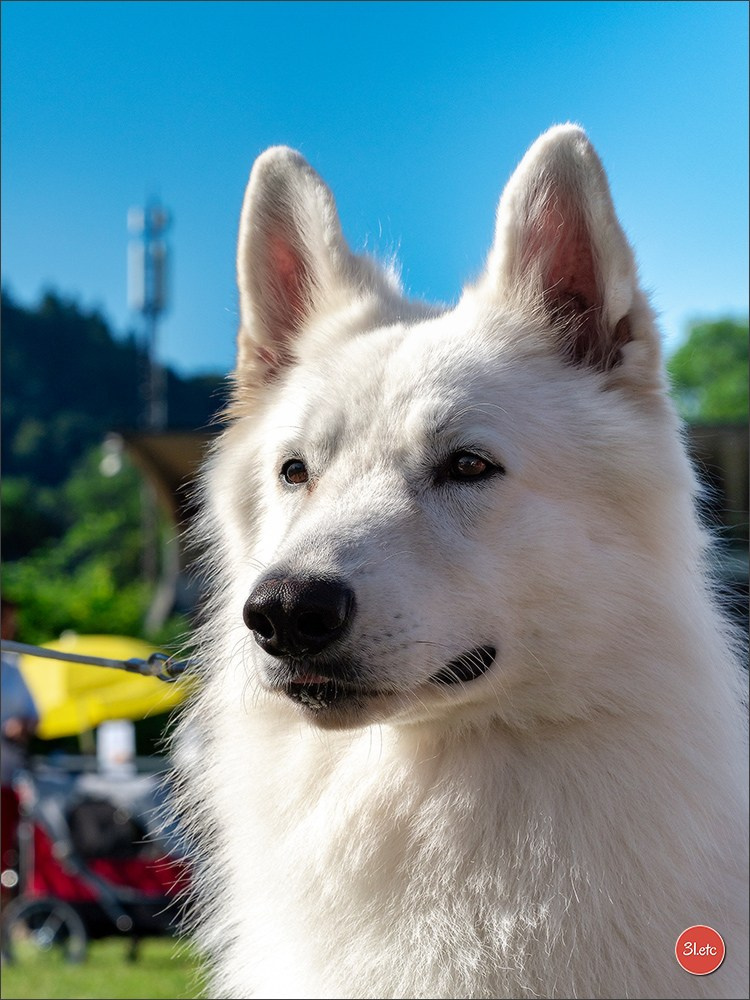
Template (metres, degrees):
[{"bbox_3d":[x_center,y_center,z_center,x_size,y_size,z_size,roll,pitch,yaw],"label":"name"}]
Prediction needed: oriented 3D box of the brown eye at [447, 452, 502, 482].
[{"bbox_3d":[0.042,-0.014,1.690,0.023,0.013,0.013,0,3,8],"label":"brown eye"}]

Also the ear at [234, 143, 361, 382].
[{"bbox_3d":[-0.035,-0.104,1.785,0.060,0.105,0.046,0,3,30],"label":"ear"}]

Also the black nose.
[{"bbox_3d":[-0.030,0.046,1.625,0.043,0.031,0.029,0,12,23],"label":"black nose"}]

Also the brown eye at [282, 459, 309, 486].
[{"bbox_3d":[-0.034,-0.012,1.720,0.019,0.013,0.013,0,3,34],"label":"brown eye"}]

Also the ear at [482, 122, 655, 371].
[{"bbox_3d":[0.085,-0.108,1.745,0.070,0.107,0.046,0,3,5],"label":"ear"}]

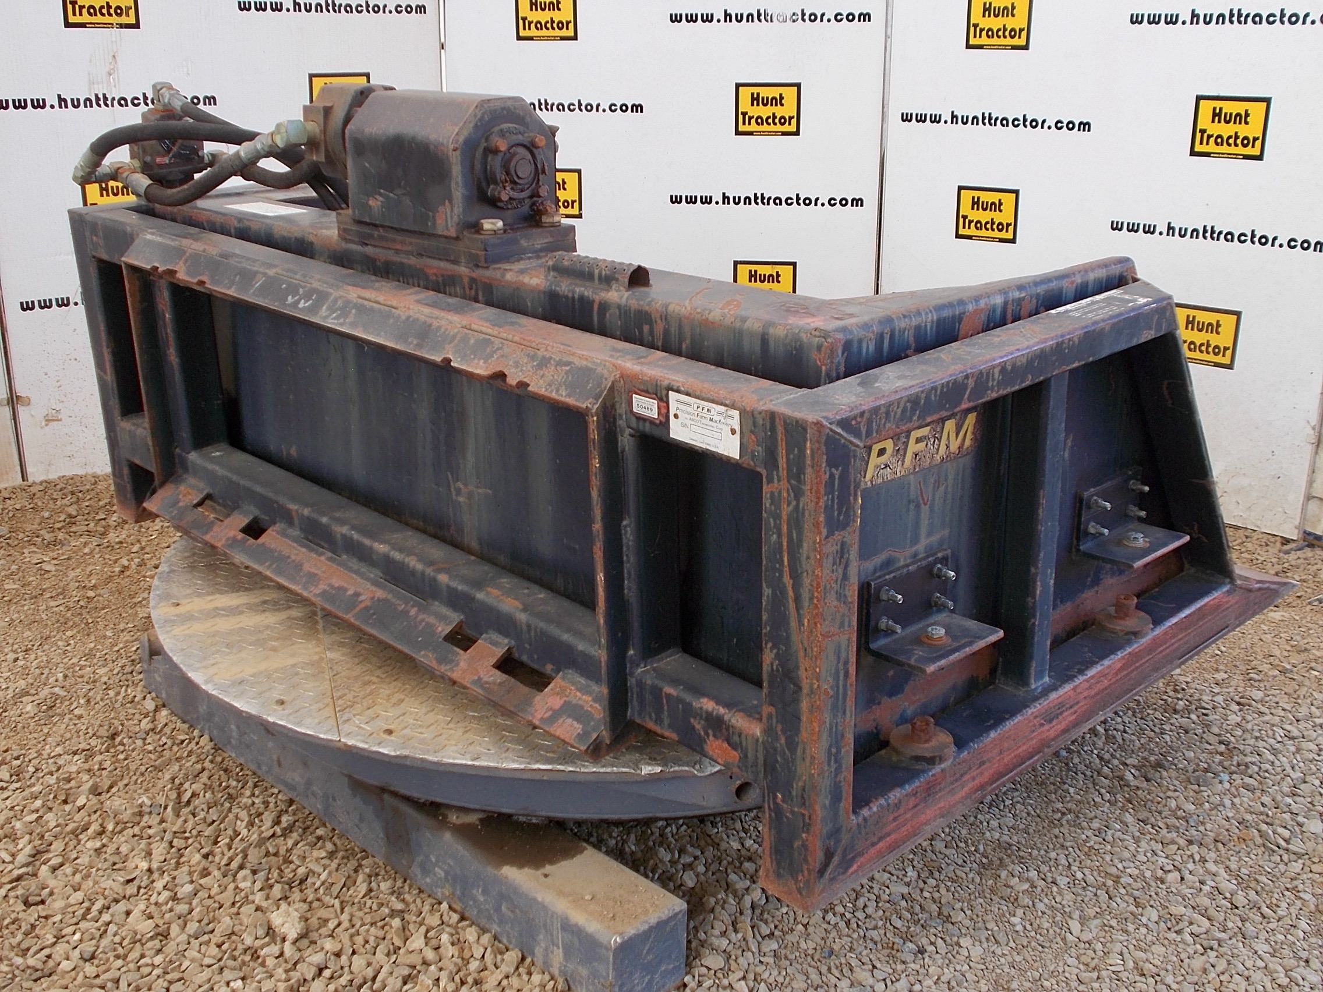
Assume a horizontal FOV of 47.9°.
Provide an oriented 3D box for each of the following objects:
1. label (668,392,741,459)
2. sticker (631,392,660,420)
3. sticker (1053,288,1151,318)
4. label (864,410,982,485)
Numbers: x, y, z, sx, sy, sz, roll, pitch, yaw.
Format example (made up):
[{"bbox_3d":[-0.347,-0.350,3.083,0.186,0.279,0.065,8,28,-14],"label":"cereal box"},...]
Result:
[{"bbox_3d":[0.043,-0.072,1.506,0.003,0.049,0.100,-20,27,-39],"label":"label"},{"bbox_3d":[-0.016,-0.094,1.565,0.003,0.023,0.044,-20,27,-39],"label":"sticker"},{"bbox_3d":[0.513,-0.222,1.729,0.150,0.003,0.050,-20,27,-39],"label":"sticker"},{"bbox_3d":[0.285,-0.053,1.622,0.203,0.053,0.003,-17,26,-40],"label":"label"}]

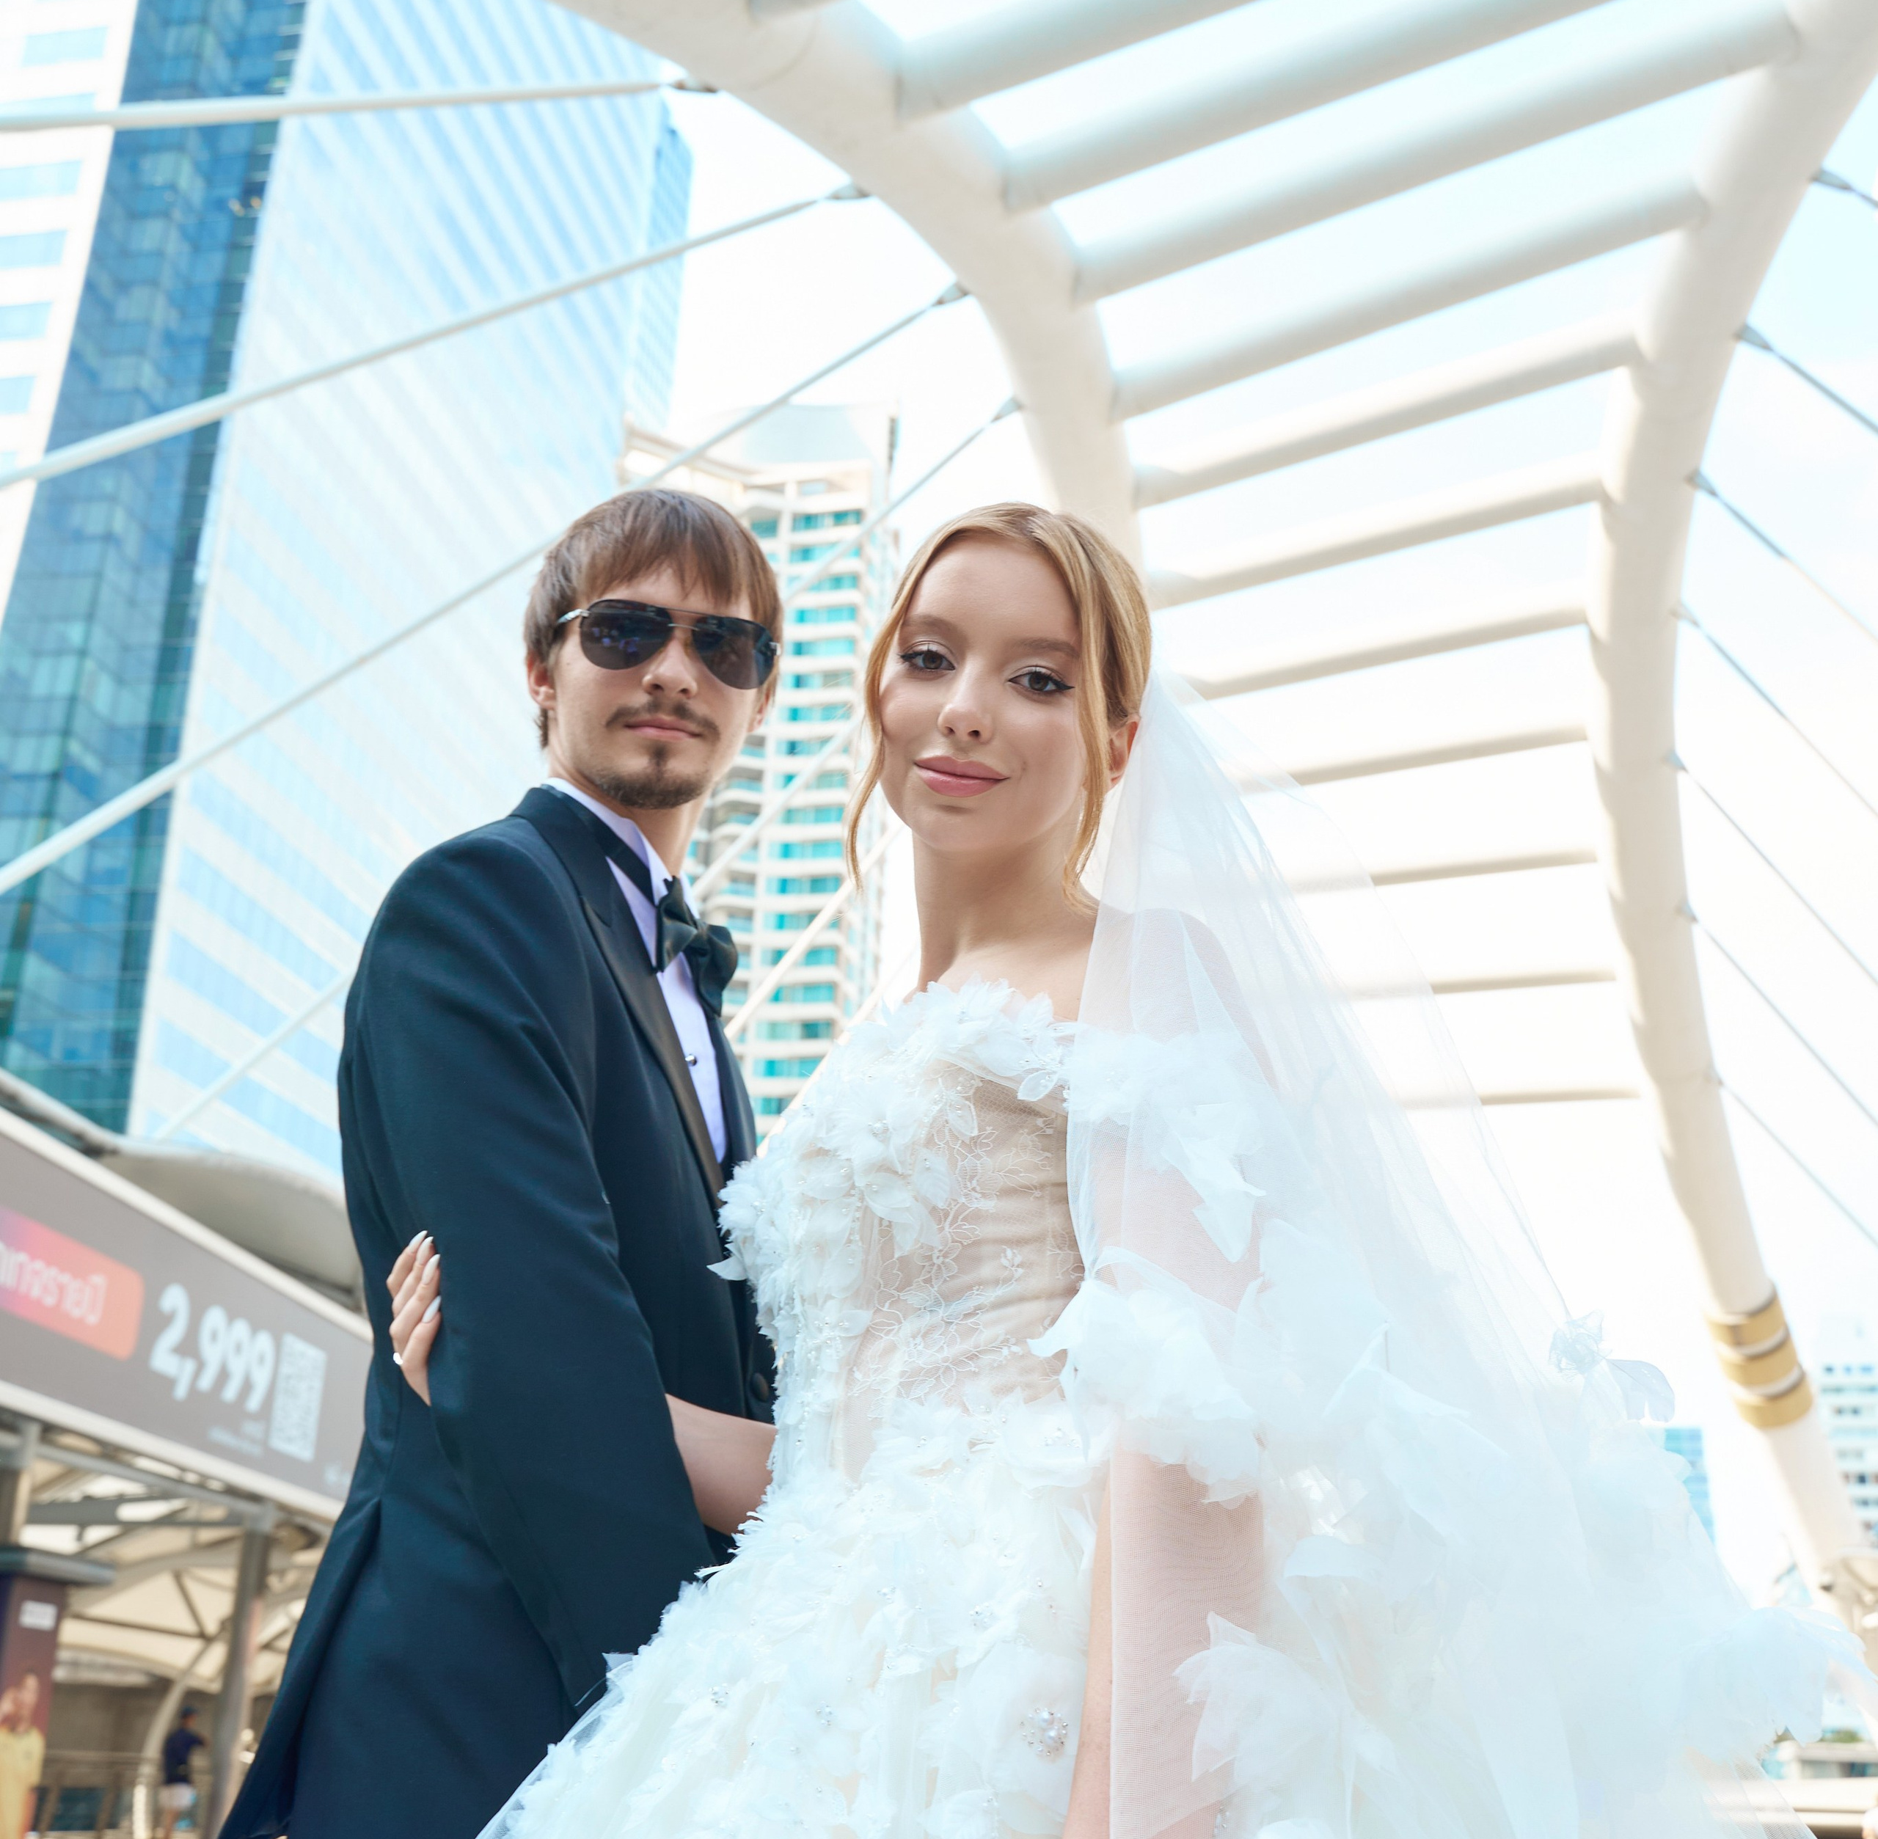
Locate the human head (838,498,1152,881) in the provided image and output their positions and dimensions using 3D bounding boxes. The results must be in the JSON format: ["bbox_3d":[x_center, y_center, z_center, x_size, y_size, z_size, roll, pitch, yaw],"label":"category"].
[{"bbox_3d":[0.044,-0.143,1.360,0.180,0.235,0.220,6,-7,21],"label":"human head"}]

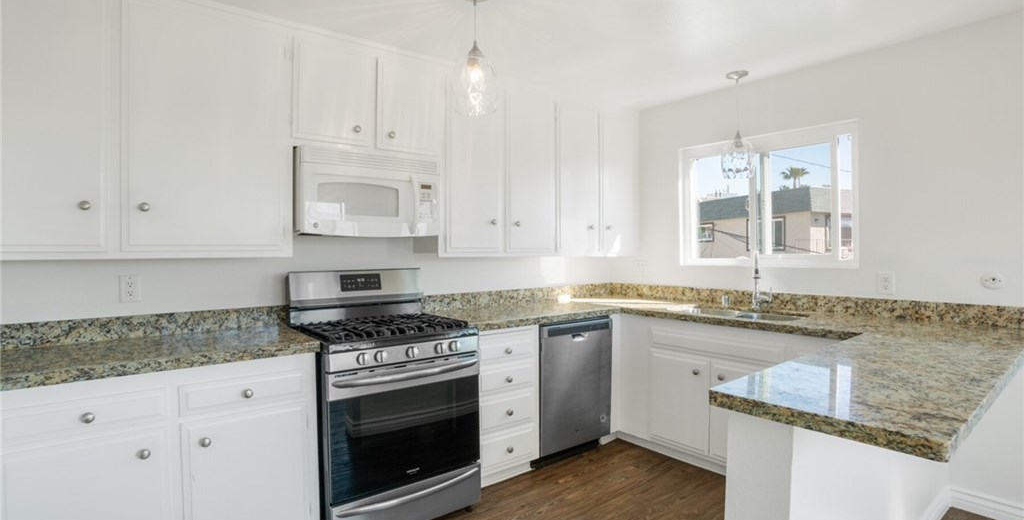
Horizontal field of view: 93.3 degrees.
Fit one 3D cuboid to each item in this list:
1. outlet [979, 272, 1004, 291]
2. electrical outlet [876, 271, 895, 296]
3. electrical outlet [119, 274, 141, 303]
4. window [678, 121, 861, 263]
[{"bbox_3d":[2.272,0.099,2.287,0.015,0.077,0.077,-1,1,-37],"label":"outlet"},{"bbox_3d":[2.021,0.128,2.618,0.015,0.118,0.075,-1,1,-37],"label":"electrical outlet"},{"bbox_3d":[-1.716,0.131,2.171,0.075,0.123,0.015,-1,1,-37],"label":"electrical outlet"},{"bbox_3d":[1.629,-0.384,3.190,0.100,0.852,1.142,-1,1,-37],"label":"window"}]

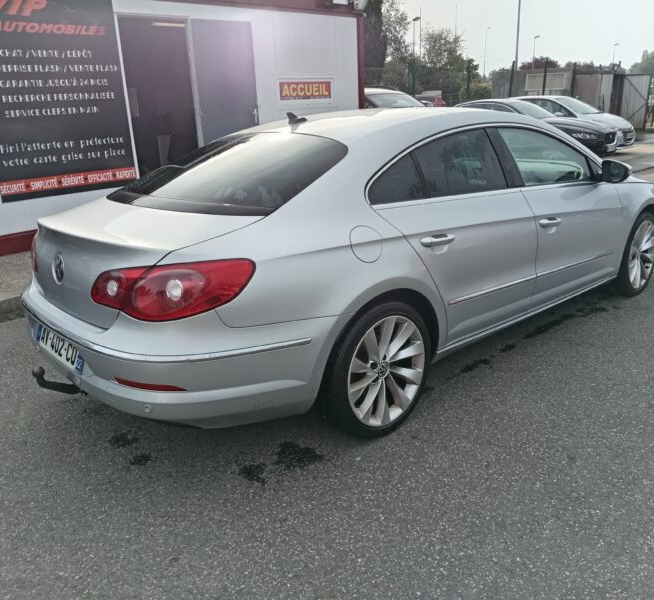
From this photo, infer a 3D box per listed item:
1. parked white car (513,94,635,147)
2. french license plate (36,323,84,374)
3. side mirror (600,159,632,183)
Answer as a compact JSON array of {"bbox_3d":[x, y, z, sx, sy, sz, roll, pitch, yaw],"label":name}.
[{"bbox_3d":[5.979,-4.660,15.380,4.120,1.460,1.770,14,24,41],"label":"parked white car"},{"bbox_3d":[-1.123,0.187,2.416,0.020,0.111,0.523,3,8,-43],"label":"french license plate"},{"bbox_3d":[1.754,-0.777,3.493,0.121,0.136,0.176,-17,21,-39],"label":"side mirror"}]

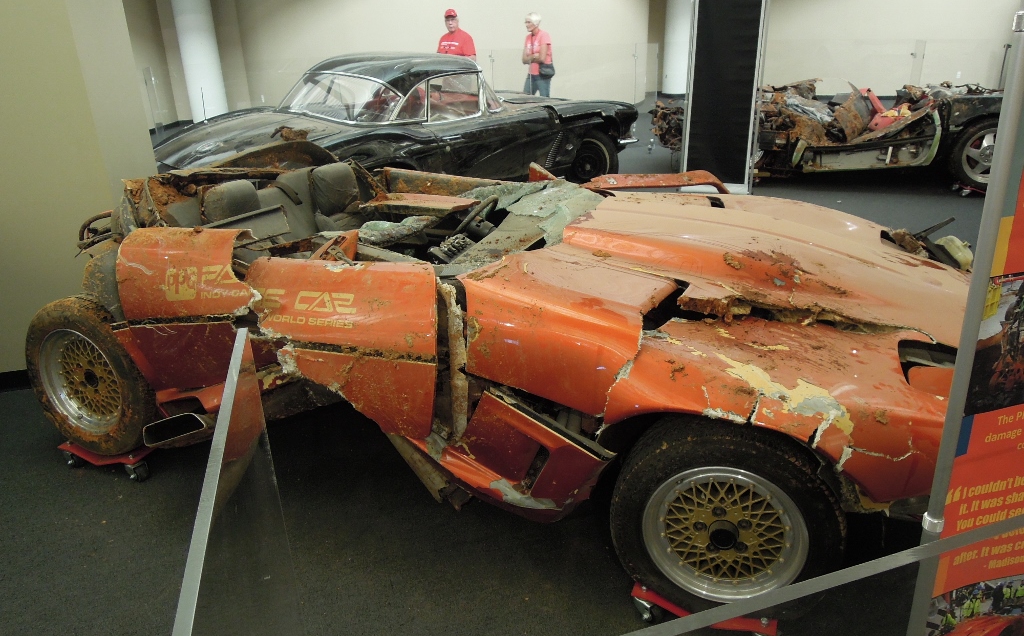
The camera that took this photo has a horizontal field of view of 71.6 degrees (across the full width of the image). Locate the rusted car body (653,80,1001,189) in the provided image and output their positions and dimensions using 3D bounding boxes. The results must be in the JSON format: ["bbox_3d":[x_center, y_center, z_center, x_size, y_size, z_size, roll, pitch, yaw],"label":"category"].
[{"bbox_3d":[3.417,-2.039,7.687,3.950,0.980,1.850,0,23,3],"label":"rusted car body"}]

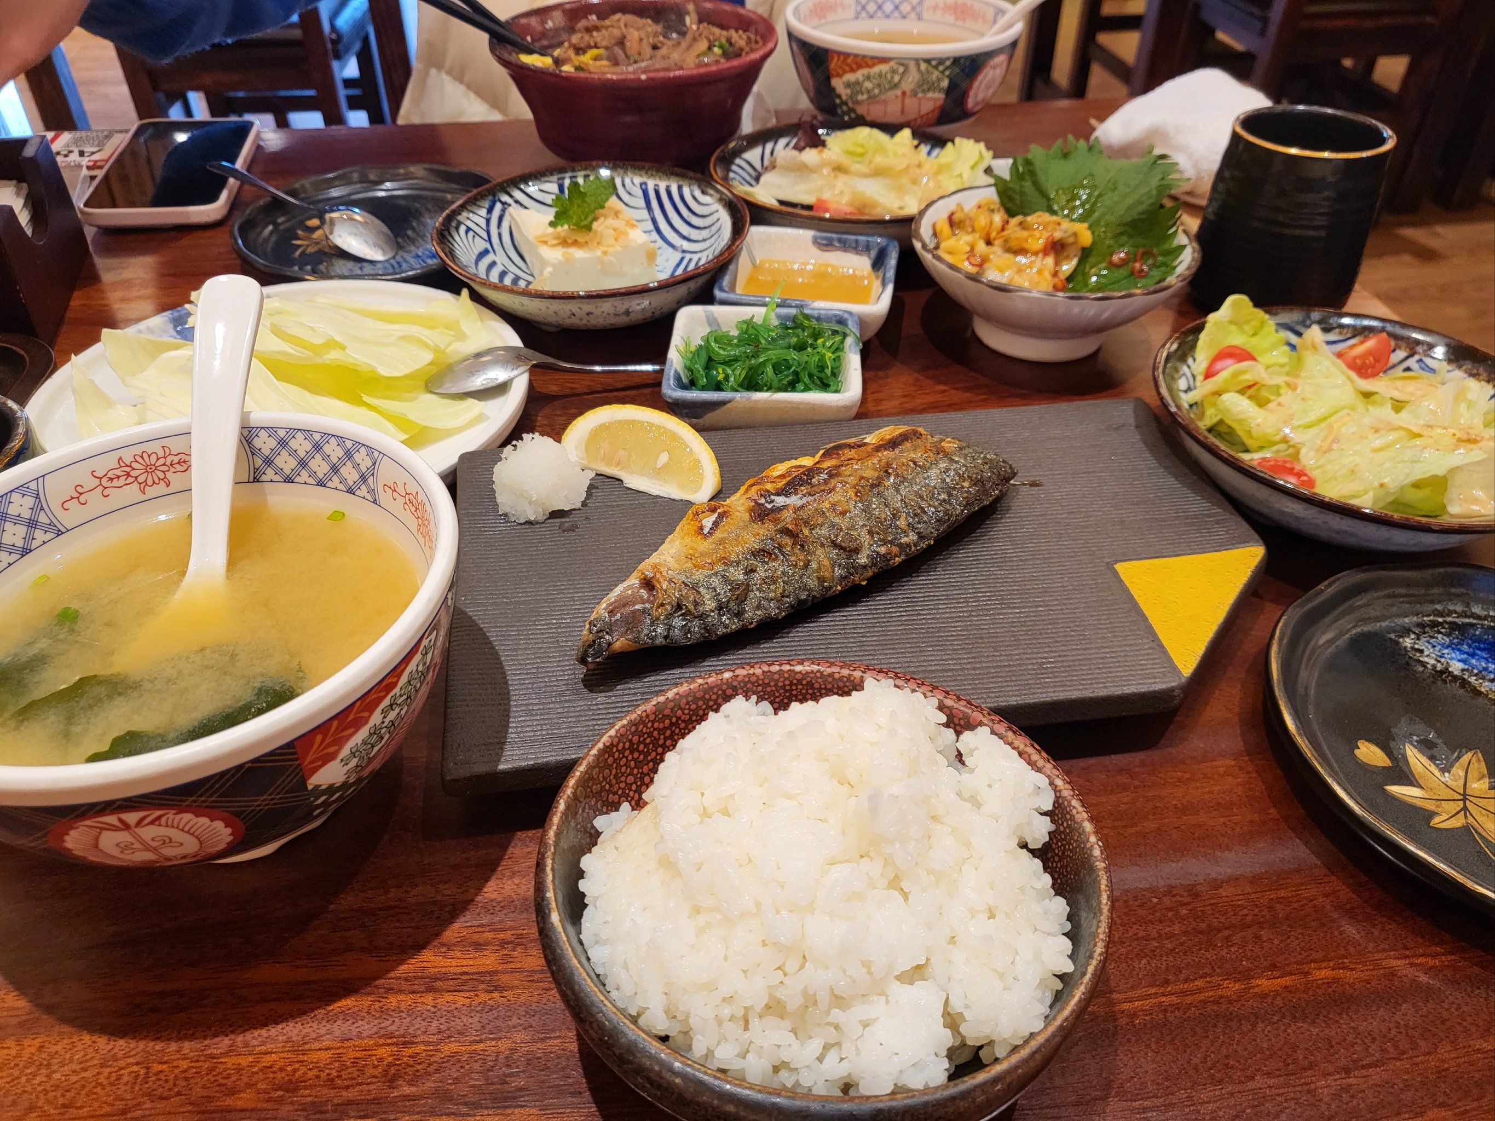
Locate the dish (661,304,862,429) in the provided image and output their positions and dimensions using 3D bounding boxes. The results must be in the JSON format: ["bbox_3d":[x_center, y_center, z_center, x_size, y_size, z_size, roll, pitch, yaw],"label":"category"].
[{"bbox_3d":[0.008,-0.080,0.490,0.082,0.027,0.075,2,40,2],"label":"dish"}]

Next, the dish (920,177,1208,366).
[{"bbox_3d":[0.142,-0.131,0.533,0.128,0.051,0.128,0,40,0],"label":"dish"}]

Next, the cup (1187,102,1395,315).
[{"bbox_3d":[0.267,-0.171,0.556,0.074,0.083,0.074,0,40,0],"label":"cup"}]

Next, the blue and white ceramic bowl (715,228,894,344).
[{"bbox_3d":[0.032,-0.133,0.553,0.082,0.027,0.076,7,40,8],"label":"blue and white ceramic bowl"}]

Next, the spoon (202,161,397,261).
[{"bbox_3d":[-0.243,-0.193,0.610,0.131,0.018,0.029,26,45,13],"label":"spoon"}]

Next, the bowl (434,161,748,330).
[{"bbox_3d":[-0.074,-0.149,0.561,0.151,0.042,0.151,0,40,0],"label":"bowl"}]

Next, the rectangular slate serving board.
[{"bbox_3d":[0.040,0.002,0.397,0.281,0.016,0.162,-6,40,-7],"label":"rectangular slate serving board"}]

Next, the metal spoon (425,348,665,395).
[{"bbox_3d":[-0.077,-0.081,0.477,0.115,0.020,0.029,-8,40,-22],"label":"metal spoon"}]

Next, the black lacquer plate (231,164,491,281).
[{"bbox_3d":[-0.195,-0.174,0.605,0.150,0.023,0.150,0,40,0],"label":"black lacquer plate"}]

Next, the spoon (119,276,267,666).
[{"bbox_3d":[-0.164,-0.015,0.340,0.044,0.034,0.155,-2,73,-2],"label":"spoon"}]

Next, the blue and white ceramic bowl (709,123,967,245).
[{"bbox_3d":[0.053,-0.195,0.616,0.146,0.042,0.146,0,40,0],"label":"blue and white ceramic bowl"}]

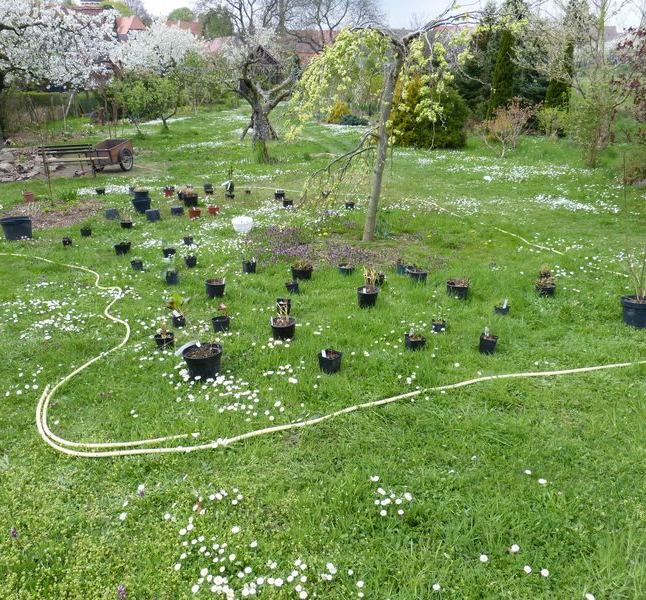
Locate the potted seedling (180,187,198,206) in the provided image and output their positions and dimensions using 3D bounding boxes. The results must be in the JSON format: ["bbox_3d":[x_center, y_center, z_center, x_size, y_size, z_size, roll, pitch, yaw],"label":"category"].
[{"bbox_3d":[-1.910,-1.475,8.301,0.230,0.235,0.210,0,20,0],"label":"potted seedling"}]

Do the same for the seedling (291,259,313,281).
[{"bbox_3d":[-0.187,-0.297,5.262,0.200,0.180,0.195,0,20,0],"label":"seedling"}]

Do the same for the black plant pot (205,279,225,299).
[{"bbox_3d":[-0.865,-0.091,4.676,0.160,0.142,0.160,0,20,0],"label":"black plant pot"}]

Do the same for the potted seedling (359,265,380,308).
[{"bbox_3d":[0.359,-0.107,4.559,0.170,0.315,0.170,0,20,0],"label":"potted seedling"}]

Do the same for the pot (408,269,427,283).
[{"bbox_3d":[0.825,-0.213,5.036,0.162,0.122,0.162,0,20,0],"label":"pot"}]

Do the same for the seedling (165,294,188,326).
[{"bbox_3d":[-1.020,0.076,4.066,0.150,0.250,0.140,0,20,0],"label":"seedling"}]

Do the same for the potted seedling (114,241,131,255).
[{"bbox_3d":[-2.030,-0.528,5.879,0.175,0.130,0.165,0,20,0],"label":"potted seedling"}]

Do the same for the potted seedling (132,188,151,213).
[{"bbox_3d":[-2.496,-1.378,7.945,0.250,0.330,0.250,0,20,0],"label":"potted seedling"}]

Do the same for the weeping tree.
[{"bbox_3d":[0.746,-1.773,6.112,2.250,2.350,2.100,0,20,0],"label":"weeping tree"}]

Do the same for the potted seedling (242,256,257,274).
[{"bbox_3d":[-0.687,-0.331,5.401,0.125,0.145,0.120,0,20,0],"label":"potted seedling"}]

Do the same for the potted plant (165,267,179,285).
[{"bbox_3d":[-1.400,-0.223,5.391,0.105,0.154,0.105,-2,19,0],"label":"potted plant"}]

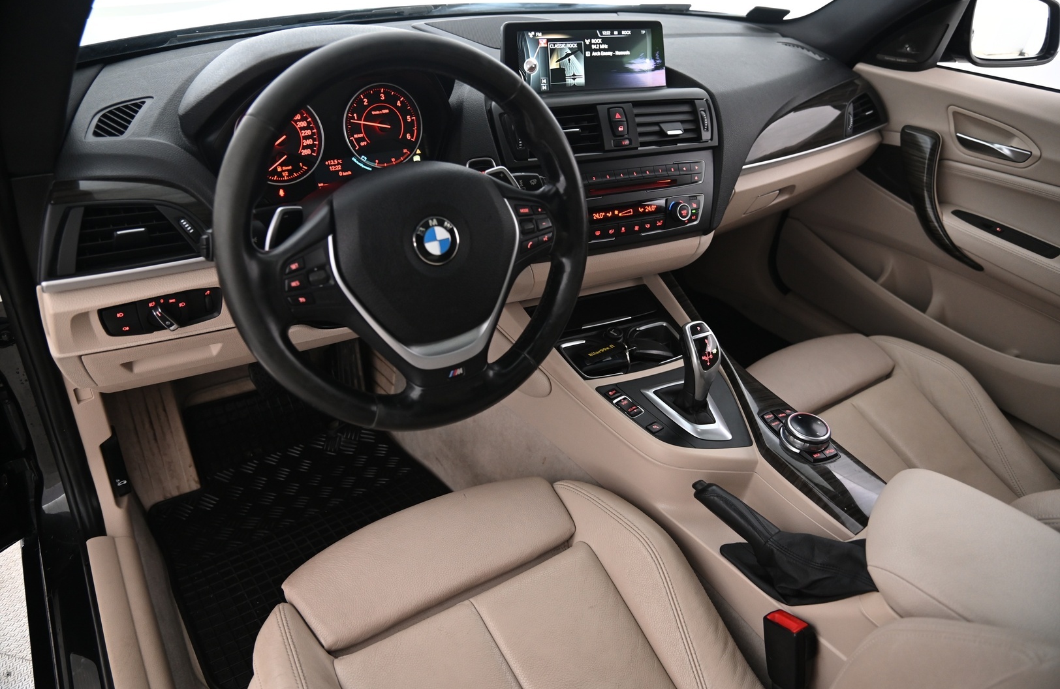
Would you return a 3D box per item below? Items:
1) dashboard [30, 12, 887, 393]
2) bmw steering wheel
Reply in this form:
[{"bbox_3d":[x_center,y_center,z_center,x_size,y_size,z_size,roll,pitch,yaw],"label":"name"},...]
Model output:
[{"bbox_3d":[0.016,-0.329,1.086,1.370,0.360,0.480,-18,37,-29],"label":"dashboard"},{"bbox_3d":[-0.109,-0.104,0.692,0.374,0.374,0.090,-18,18,-29],"label":"bmw steering wheel"}]

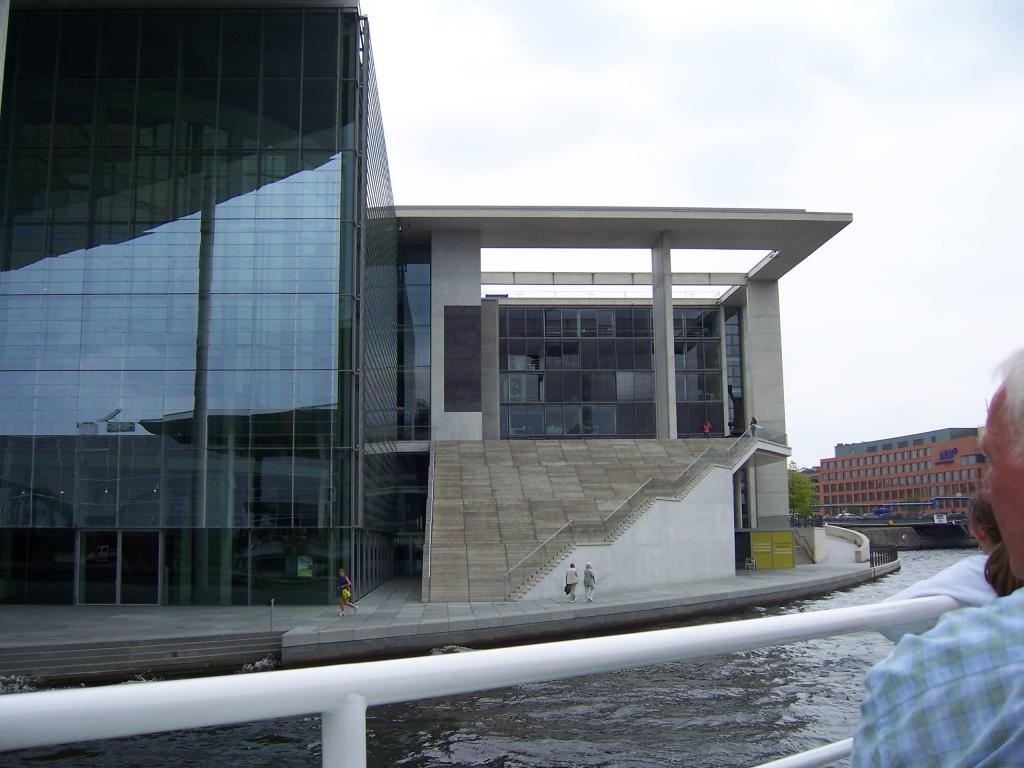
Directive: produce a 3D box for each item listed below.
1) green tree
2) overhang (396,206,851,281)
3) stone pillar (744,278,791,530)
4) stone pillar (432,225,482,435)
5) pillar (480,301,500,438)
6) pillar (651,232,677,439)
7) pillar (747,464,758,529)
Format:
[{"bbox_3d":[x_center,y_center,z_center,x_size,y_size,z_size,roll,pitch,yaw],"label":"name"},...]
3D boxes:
[{"bbox_3d":[36.530,13.670,136.000,4.000,7.200,4.000,0,-8,-4],"label":"green tree"},{"bbox_3d":[8.310,-11.960,95.050,37.300,1.000,21.700,0,-8,-4],"label":"overhang"},{"bbox_3d":[24.940,1.820,103.590,2.990,24.380,0.800,0,-8,-4],"label":"stone pillar"},{"bbox_3d":[-4.480,-3.920,86.540,4.040,17.180,1.600,0,-8,-4],"label":"stone pillar"},{"bbox_3d":[-2.300,-1.270,109.990,2.120,15.580,1.200,0,-8,-4],"label":"pillar"},{"bbox_3d":[12.700,-3.730,89.220,0.680,17.180,5.000,0,-8,-4],"label":"pillar"},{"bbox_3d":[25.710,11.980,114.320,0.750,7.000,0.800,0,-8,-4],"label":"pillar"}]

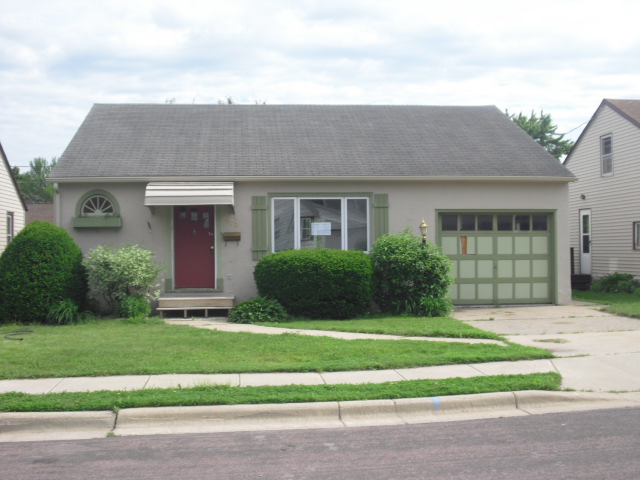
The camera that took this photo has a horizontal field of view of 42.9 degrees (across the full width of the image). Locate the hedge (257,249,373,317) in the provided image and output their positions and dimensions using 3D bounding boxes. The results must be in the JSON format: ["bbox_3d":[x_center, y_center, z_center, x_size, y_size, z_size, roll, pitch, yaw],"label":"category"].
[{"bbox_3d":[-0.139,0.909,17.400,2.480,1.440,1.400,0,-1,-6],"label":"hedge"}]

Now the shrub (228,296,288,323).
[{"bbox_3d":[-1.289,1.467,17.050,1.240,0.520,1.050,0,-1,-6],"label":"shrub"}]

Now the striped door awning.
[{"bbox_3d":[-2.798,-1.007,17.654,1.862,0.554,0.950,0,-1,-6],"label":"striped door awning"}]

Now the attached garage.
[{"bbox_3d":[4.073,0.426,18.762,2.657,2.121,0.100,0,-1,-5],"label":"attached garage"}]

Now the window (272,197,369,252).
[{"bbox_3d":[0.023,-0.332,18.416,2.212,1.273,0.100,0,-1,-6],"label":"window"}]

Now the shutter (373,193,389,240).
[{"bbox_3d":[1.398,-0.320,18.503,0.333,1.436,0.050,0,-1,-6],"label":"shutter"}]

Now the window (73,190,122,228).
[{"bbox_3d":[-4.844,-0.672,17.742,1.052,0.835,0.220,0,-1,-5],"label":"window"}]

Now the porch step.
[{"bbox_3d":[-2.607,1.407,17.347,1.557,0.407,1.400,0,-1,-5],"label":"porch step"}]

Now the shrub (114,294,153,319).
[{"bbox_3d":[-3.858,1.376,16.833,0.773,0.496,0.650,0,-1,-5],"label":"shrub"}]

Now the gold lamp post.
[{"bbox_3d":[2.216,0.532,17.288,0.199,1.978,0.199,0,-1,-5],"label":"gold lamp post"}]

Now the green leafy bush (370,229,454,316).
[{"bbox_3d":[1.961,0.659,17.264,1.776,1.806,1.600,0,-1,-5],"label":"green leafy bush"}]

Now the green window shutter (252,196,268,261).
[{"bbox_3d":[-1.346,-0.254,18.238,0.339,1.435,0.050,0,-1,-6],"label":"green window shutter"}]

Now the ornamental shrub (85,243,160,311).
[{"bbox_3d":[-4.176,0.825,17.200,1.660,1.440,1.400,0,-1,-6],"label":"ornamental shrub"}]

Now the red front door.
[{"bbox_3d":[-2.791,0.074,18.098,0.892,2.000,0.070,0,-1,-5],"label":"red front door"}]

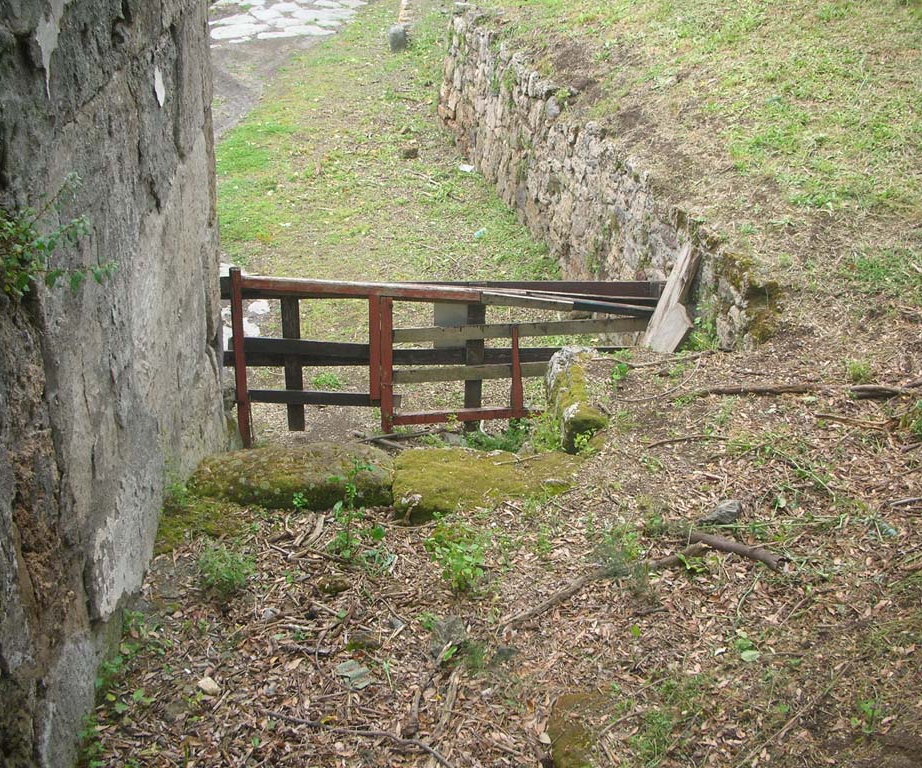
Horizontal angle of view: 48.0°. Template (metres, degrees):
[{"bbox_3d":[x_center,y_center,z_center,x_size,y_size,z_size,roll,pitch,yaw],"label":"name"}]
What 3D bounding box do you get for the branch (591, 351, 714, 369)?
[{"bbox_3d":[1.136,-0.168,6.213,0.751,0.040,0.130,-1,25,27],"label":"branch"}]

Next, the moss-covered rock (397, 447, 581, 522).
[{"bbox_3d":[0.120,0.491,5.344,0.930,0.200,0.430,1,28,-1],"label":"moss-covered rock"}]

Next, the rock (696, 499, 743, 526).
[{"bbox_3d":[1.186,0.577,4.730,0.190,0.080,0.120,-11,31,-22],"label":"rock"}]

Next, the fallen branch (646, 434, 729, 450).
[{"bbox_3d":[1.167,0.285,5.356,0.420,0.030,0.060,-6,25,19],"label":"fallen branch"}]

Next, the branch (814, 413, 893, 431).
[{"bbox_3d":[1.951,0.167,5.148,0.407,0.040,0.080,9,27,40],"label":"branch"}]

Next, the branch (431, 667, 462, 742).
[{"bbox_3d":[-0.053,1.244,4.092,0.070,0.040,0.403,7,29,11],"label":"branch"}]

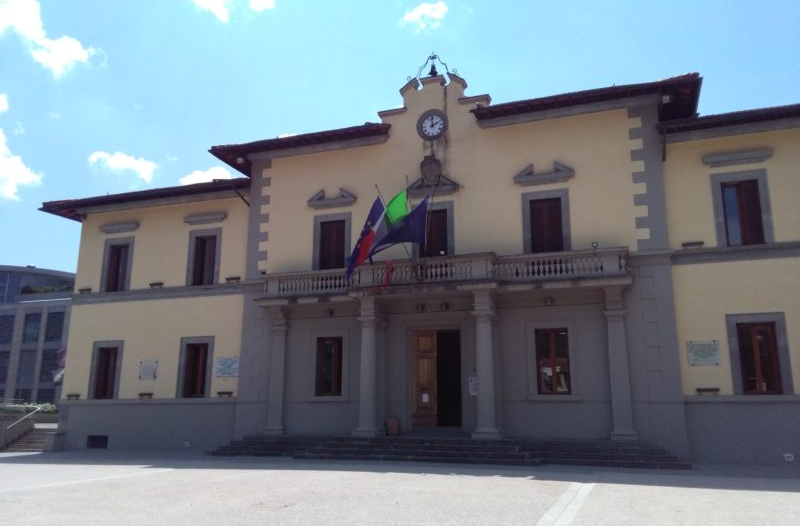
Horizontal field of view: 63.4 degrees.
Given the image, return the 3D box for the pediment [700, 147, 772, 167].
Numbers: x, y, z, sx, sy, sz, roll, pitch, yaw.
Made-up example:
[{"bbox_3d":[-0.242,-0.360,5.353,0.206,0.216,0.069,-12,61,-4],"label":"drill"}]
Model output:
[{"bbox_3d":[10.664,-3.266,20.451,1.985,0.310,0.270,-4,-13,18],"label":"pediment"}]

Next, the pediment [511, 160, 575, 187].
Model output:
[{"bbox_3d":[5.207,-3.226,23.421,2.156,0.749,0.220,-4,-14,19],"label":"pediment"}]

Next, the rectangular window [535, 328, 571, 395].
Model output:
[{"bbox_3d":[5.237,3.366,22.101,1.105,2.231,0.200,-4,-14,19],"label":"rectangular window"}]

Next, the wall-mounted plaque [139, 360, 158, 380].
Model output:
[{"bbox_3d":[-10.336,4.406,26.601,0.929,0.751,0.050,-4,-13,18],"label":"wall-mounted plaque"}]

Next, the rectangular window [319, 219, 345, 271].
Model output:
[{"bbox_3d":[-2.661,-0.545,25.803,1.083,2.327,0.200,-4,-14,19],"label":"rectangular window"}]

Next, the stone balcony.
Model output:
[{"bbox_3d":[0.978,0.558,23.197,13.756,1.203,1.793,-4,-14,19],"label":"stone balcony"}]

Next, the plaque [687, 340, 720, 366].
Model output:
[{"bbox_3d":[10.182,3.015,21.650,0.968,0.798,0.040,-4,-14,19],"label":"plaque"}]

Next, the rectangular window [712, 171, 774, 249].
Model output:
[{"bbox_3d":[11.813,-1.879,22.342,1.730,2.596,0.220,-4,-14,19],"label":"rectangular window"}]

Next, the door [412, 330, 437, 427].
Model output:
[{"bbox_3d":[0.943,4.333,24.422,0.951,3.606,0.100,-4,-14,19],"label":"door"}]

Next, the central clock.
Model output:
[{"bbox_3d":[1.211,-5.178,24.179,1.238,1.238,0.160,-4,-13,18],"label":"central clock"}]

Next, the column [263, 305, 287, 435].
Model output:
[{"bbox_3d":[-4.908,4.293,25.999,0.798,5.070,0.550,-4,-14,19],"label":"column"}]

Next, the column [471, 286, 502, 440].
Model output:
[{"bbox_3d":[2.880,3.304,21.632,0.795,5.031,0.794,-4,-14,19],"label":"column"}]

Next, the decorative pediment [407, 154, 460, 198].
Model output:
[{"bbox_3d":[1.352,-3.508,25.803,2.157,1.657,0.320,-4,-14,19],"label":"decorative pediment"}]

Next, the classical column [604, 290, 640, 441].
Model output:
[{"bbox_3d":[7.423,3.353,21.836,0.868,5.115,0.550,-4,-14,19],"label":"classical column"}]

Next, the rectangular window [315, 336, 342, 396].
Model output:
[{"bbox_3d":[-2.674,3.964,24.771,1.076,2.231,0.200,-4,-14,19],"label":"rectangular window"}]

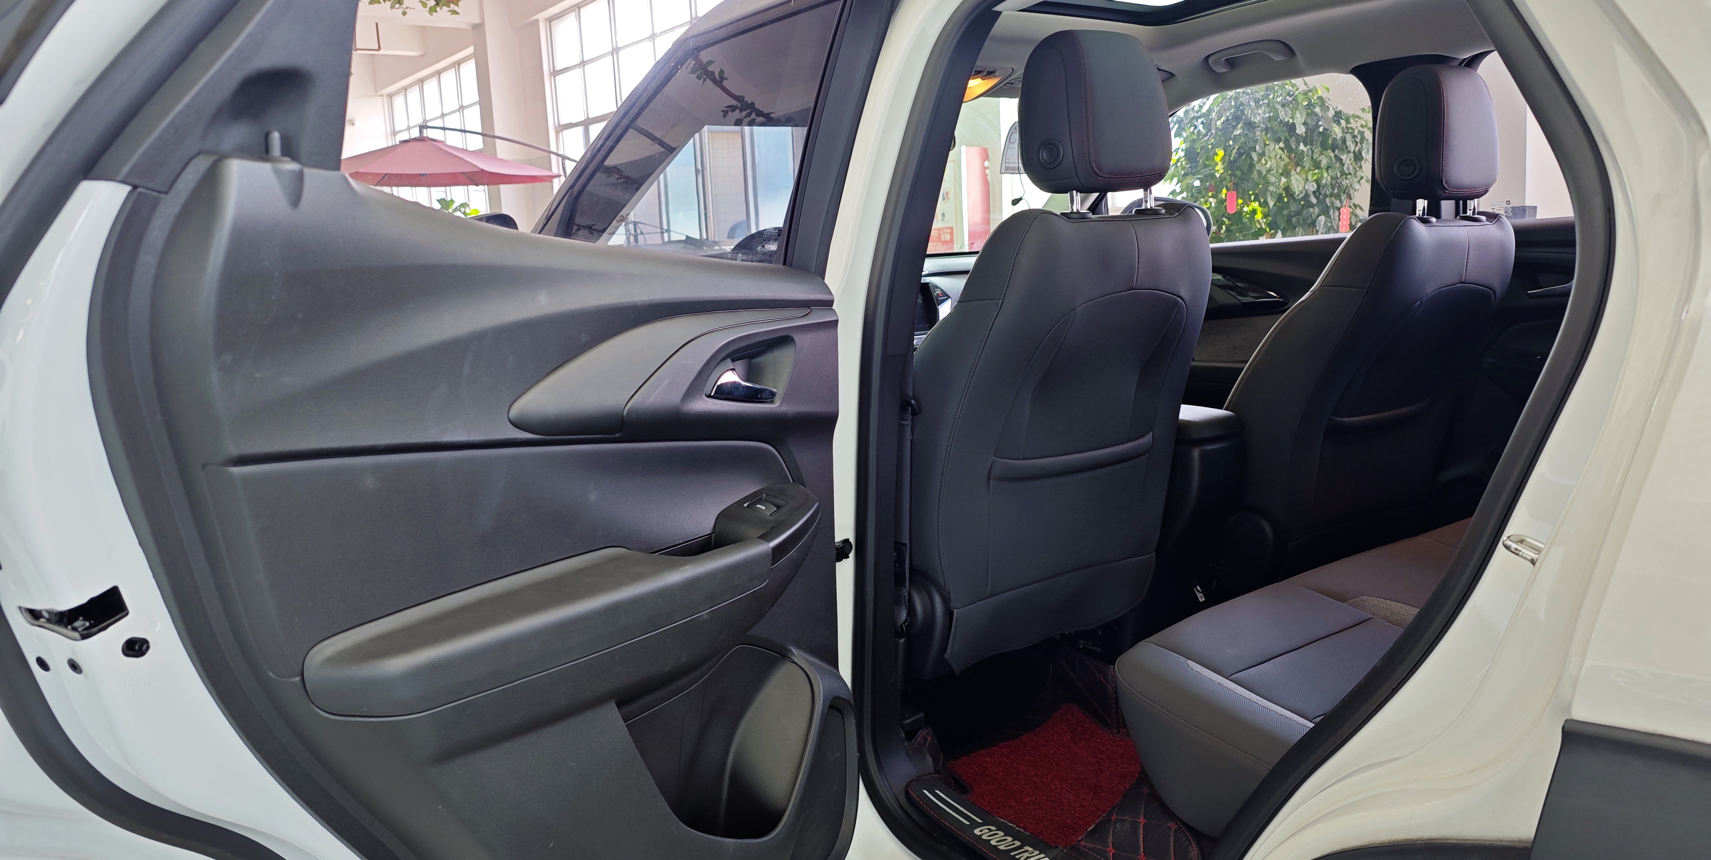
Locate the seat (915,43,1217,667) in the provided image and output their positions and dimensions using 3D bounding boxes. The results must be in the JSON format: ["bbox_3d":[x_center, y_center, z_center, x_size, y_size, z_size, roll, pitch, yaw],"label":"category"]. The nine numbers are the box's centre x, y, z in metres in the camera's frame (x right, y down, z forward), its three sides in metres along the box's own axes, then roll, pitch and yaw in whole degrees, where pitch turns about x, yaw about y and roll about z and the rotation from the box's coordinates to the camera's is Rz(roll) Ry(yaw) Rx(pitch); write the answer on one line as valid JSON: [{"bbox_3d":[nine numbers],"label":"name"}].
[{"bbox_3d":[0.154,-0.036,1.832,0.530,1.020,0.780,-8,8,-35],"label":"seat"}]

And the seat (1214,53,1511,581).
[{"bbox_3d":[0.754,-0.111,2.190,0.530,1.000,0.800,-8,8,-35],"label":"seat"}]

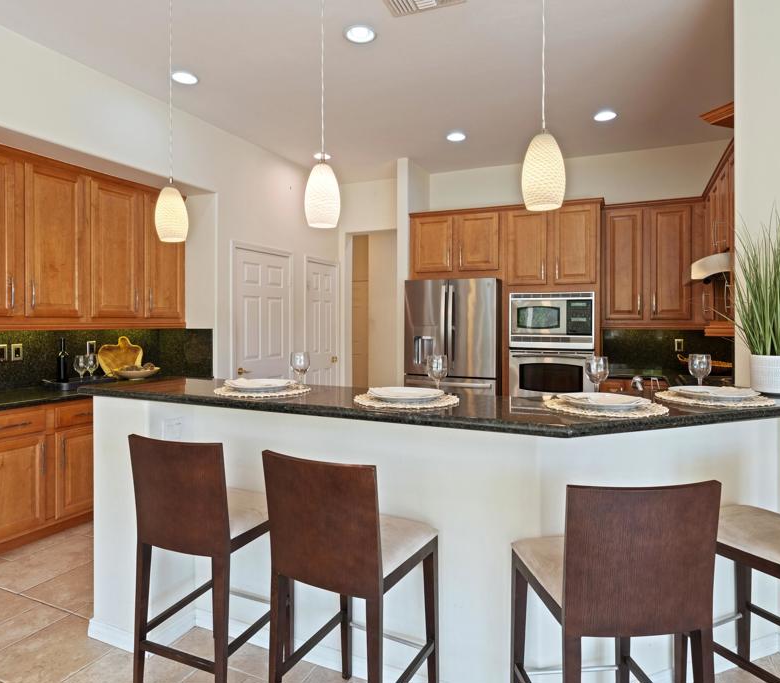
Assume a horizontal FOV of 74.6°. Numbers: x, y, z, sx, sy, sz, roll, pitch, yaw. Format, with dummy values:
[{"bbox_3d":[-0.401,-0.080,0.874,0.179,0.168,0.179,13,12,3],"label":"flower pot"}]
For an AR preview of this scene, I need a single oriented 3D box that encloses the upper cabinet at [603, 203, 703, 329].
[{"bbox_3d":[2.440,-0.700,4.810,0.770,1.140,0.330,1,1,24],"label":"upper cabinet"}]

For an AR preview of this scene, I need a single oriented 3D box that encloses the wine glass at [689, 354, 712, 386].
[{"bbox_3d":[1.316,0.131,2.170,0.086,0.155,0.086,1,1,24],"label":"wine glass"}]

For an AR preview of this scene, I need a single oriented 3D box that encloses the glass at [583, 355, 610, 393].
[{"bbox_3d":[0.809,0.137,2.000,0.086,0.155,0.086,1,1,24],"label":"glass"}]

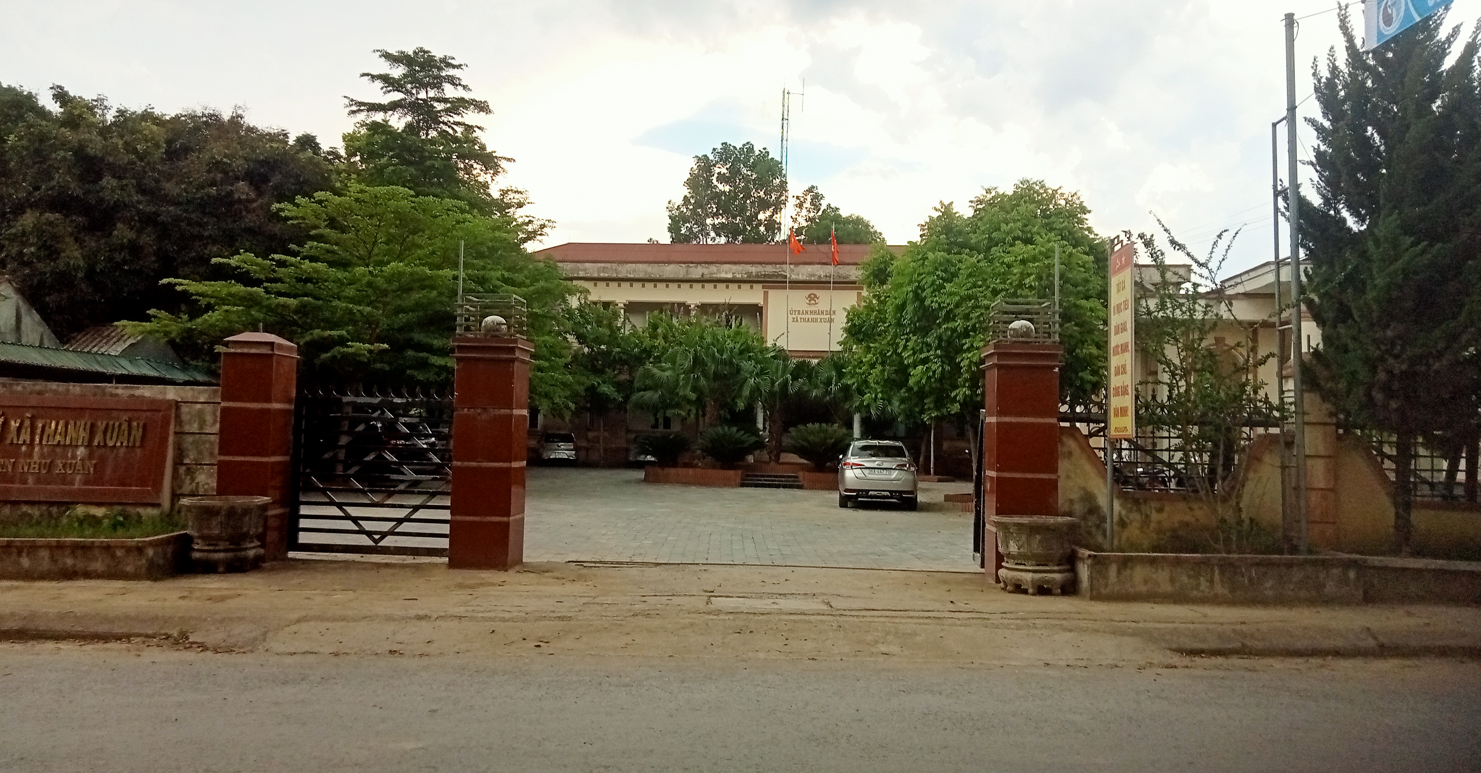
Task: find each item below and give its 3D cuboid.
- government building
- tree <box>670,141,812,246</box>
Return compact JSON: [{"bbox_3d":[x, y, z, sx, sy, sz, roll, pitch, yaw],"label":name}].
[{"bbox_3d":[3.687,-1.629,58.701,32.000,11.000,8.500,1,-2,4],"label":"government building"},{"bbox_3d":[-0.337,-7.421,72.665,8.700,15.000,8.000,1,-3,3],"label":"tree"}]

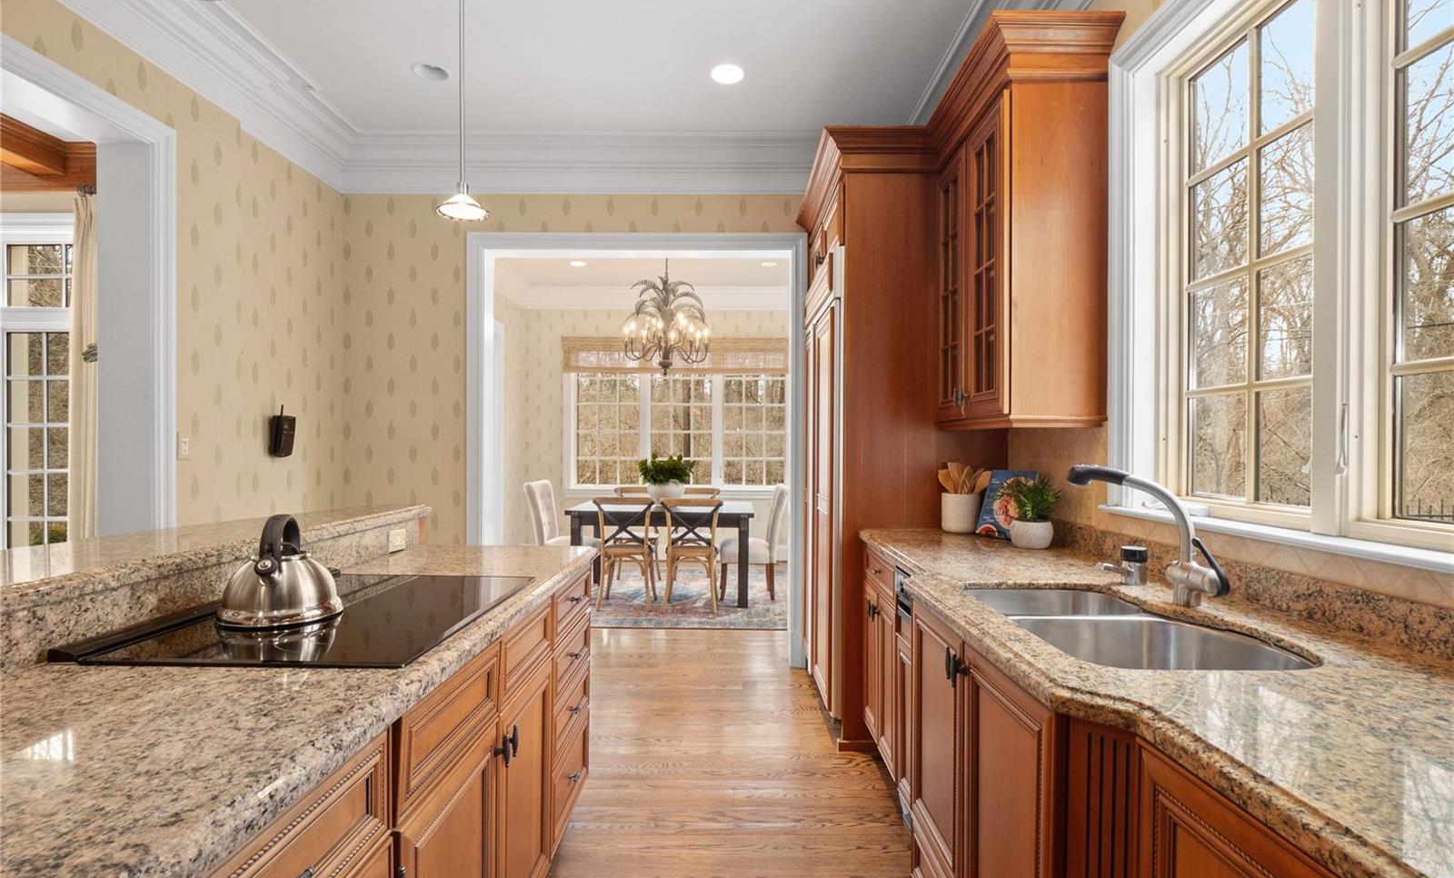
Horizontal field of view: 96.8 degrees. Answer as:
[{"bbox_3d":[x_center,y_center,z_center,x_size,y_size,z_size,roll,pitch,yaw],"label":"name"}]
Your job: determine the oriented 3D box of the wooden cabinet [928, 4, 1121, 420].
[{"bbox_3d":[0.990,-0.651,2.324,0.390,1.230,0.822,0,0,1],"label":"wooden cabinet"}]

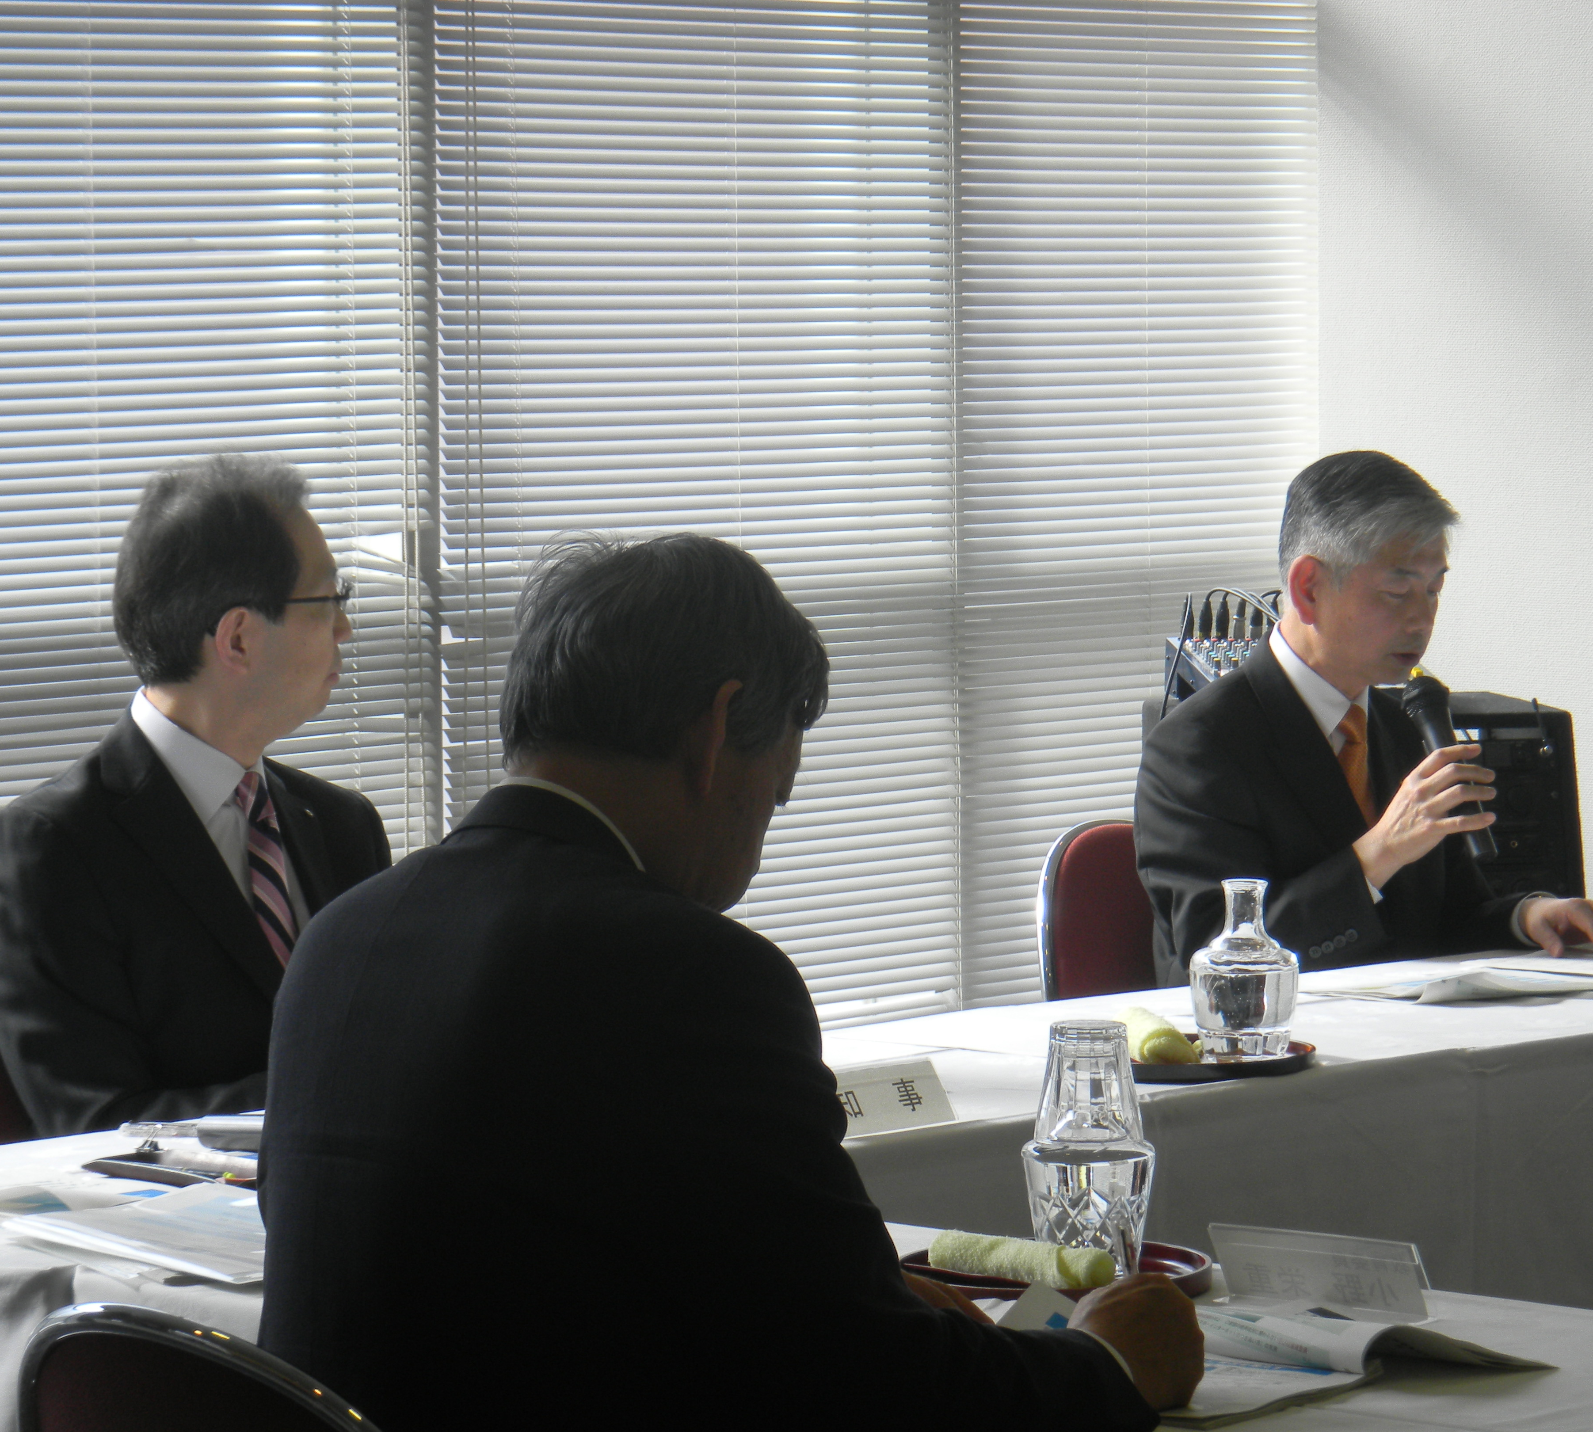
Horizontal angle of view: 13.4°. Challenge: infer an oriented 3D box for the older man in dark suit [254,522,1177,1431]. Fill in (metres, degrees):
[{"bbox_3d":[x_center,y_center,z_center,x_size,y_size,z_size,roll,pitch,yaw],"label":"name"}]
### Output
[{"bbox_3d":[-0.023,0.518,4.332,0.560,1.271,0.720,3,5,41],"label":"older man in dark suit"}]

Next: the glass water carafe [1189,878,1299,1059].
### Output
[{"bbox_3d":[0.415,0.234,6.293,0.101,0.161,0.101,-1,4,0],"label":"glass water carafe"}]

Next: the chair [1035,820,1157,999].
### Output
[{"bbox_3d":[0.515,0.528,7.467,0.530,0.821,0.470,3,5,41],"label":"chair"}]

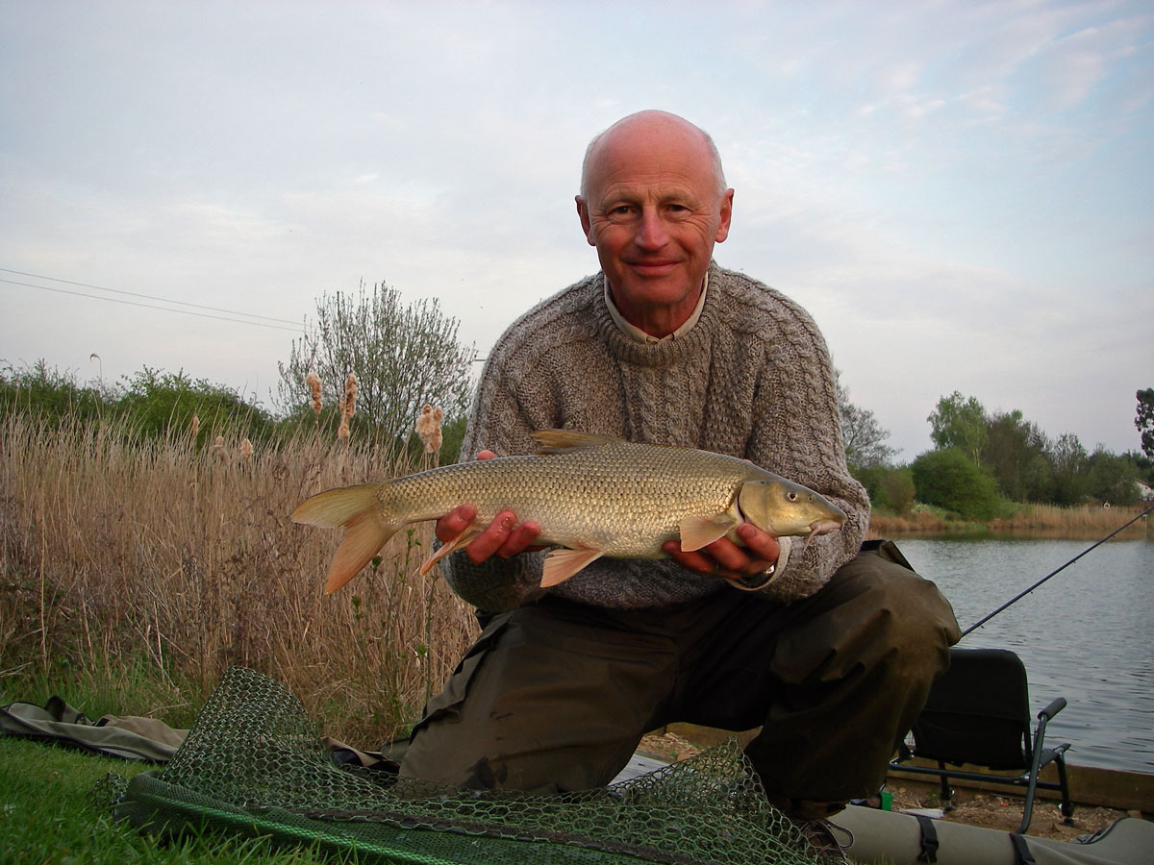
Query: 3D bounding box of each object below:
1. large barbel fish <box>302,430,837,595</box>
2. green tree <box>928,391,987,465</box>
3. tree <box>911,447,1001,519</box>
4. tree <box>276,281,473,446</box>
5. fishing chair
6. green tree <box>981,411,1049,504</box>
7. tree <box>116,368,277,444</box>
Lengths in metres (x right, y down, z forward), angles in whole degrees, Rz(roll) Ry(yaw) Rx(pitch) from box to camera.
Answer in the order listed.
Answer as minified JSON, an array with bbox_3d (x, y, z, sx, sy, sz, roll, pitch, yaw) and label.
[{"bbox_3d":[-0.007,0.081,1.280,0.550,0.160,0.100,-2,-3,4],"label":"large barbel fish"},{"bbox_3d":[32.507,1.431,108.156,5.580,10.000,5.580,-1,-4,17],"label":"green tree"},{"bbox_3d":[29.948,4.052,99.957,7.290,5.920,6.920,-1,-4,17],"label":"tree"},{"bbox_3d":[-3.515,-0.325,22.074,3.440,4.610,3.440,1,-4,-9],"label":"tree"},{"bbox_3d":[1.585,1.157,4.952,0.580,0.680,0.640,-2,-4,28],"label":"fishing chair"},{"bbox_3d":[37.345,2.249,108.100,6.070,8.360,6.070,-1,-4,19],"label":"green tree"},{"bbox_3d":[-6.005,0.363,20.022,2.550,2.780,2.420,1,-4,-17],"label":"tree"}]

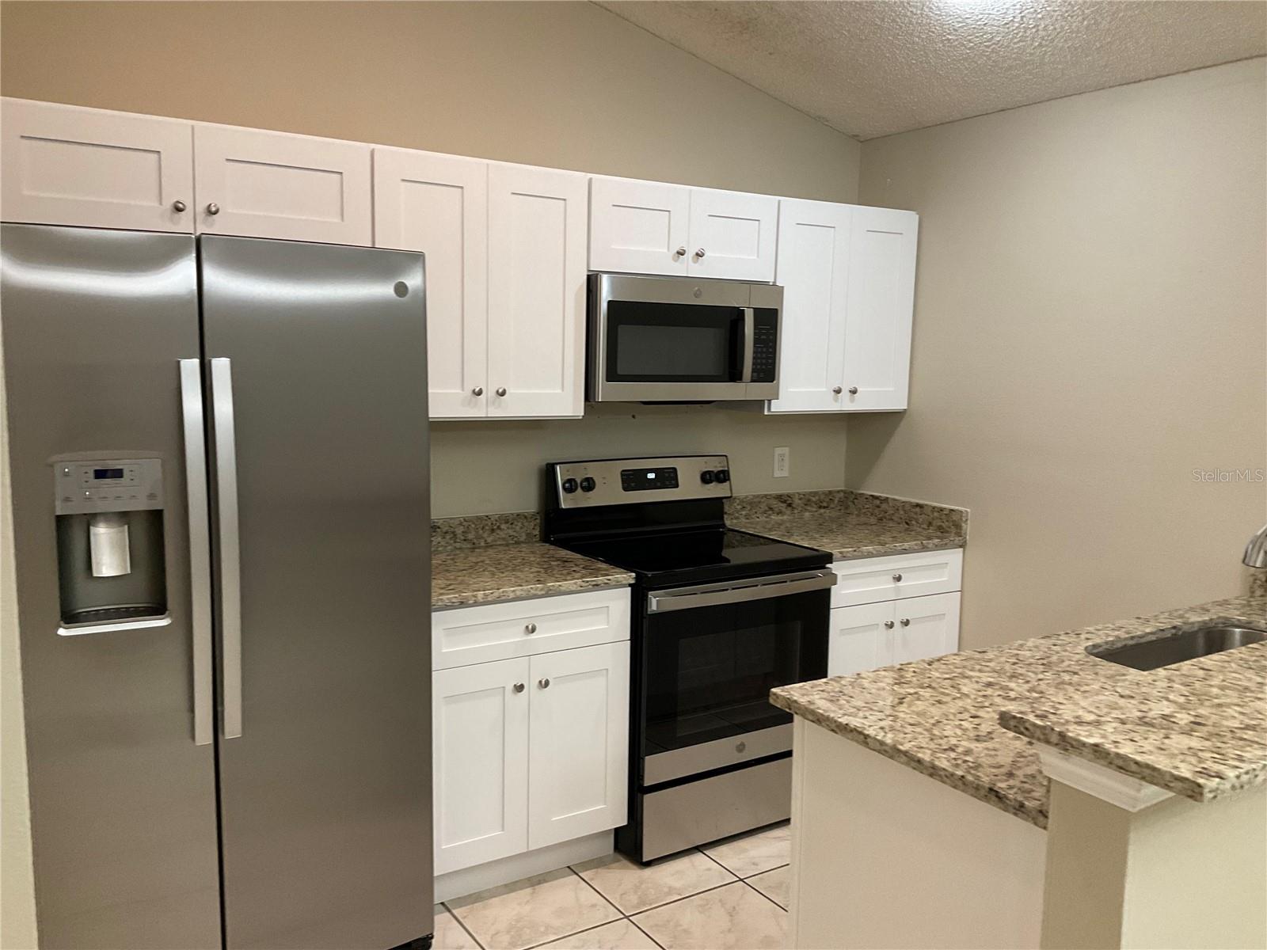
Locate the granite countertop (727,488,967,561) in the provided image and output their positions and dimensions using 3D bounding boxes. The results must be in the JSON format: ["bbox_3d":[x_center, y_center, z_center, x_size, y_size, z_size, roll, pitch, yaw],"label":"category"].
[{"bbox_3d":[0.790,0.178,4.095,0.690,0.138,0.649,-3,8,-33],"label":"granite countertop"}]

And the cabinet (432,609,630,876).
[{"bbox_3d":[-0.468,0.728,3.365,0.695,0.841,0.615,-3,8,-33],"label":"cabinet"}]

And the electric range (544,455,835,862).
[{"bbox_3d":[0.187,0.570,3.702,0.757,1.195,0.692,-3,8,-33],"label":"electric range"}]

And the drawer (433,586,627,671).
[{"bbox_3d":[-0.429,0.417,3.278,0.691,0.164,0.505,-3,8,-33],"label":"drawer"}]

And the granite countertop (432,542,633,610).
[{"bbox_3d":[-0.453,0.298,3.302,0.685,0.034,0.644,-3,8,-33],"label":"granite countertop"}]

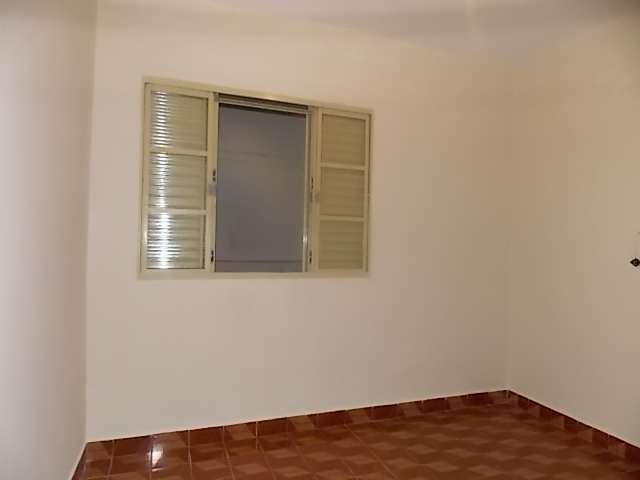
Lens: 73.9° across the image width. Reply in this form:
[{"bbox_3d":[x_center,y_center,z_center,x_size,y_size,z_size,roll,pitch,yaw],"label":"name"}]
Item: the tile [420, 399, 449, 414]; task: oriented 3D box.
[{"bbox_3d":[0.836,1.215,3.113,0.200,0.096,0.013,1,-1,-20],"label":"tile"}]

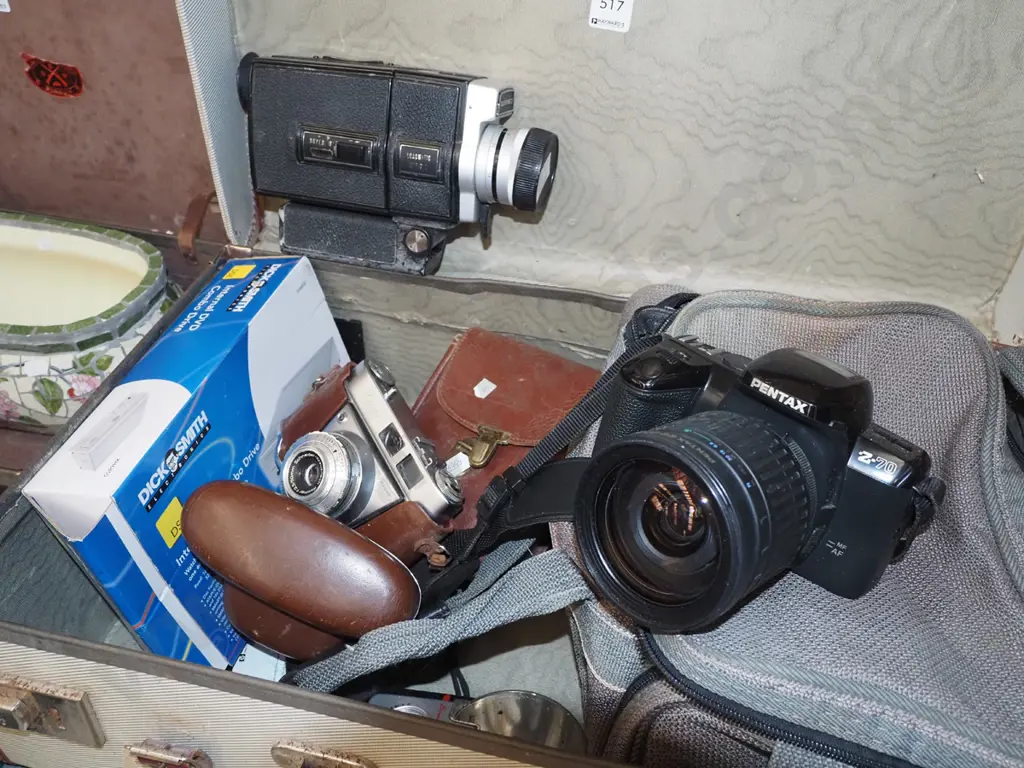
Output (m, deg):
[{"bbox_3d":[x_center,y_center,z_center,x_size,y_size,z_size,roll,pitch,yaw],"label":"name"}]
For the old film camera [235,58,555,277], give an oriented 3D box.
[{"bbox_3d":[-0.088,-0.159,0.614,0.250,0.146,0.058,12,23,14],"label":"old film camera"}]

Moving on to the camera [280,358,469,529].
[{"bbox_3d":[-0.098,0.054,0.552,0.078,0.086,0.122,7,43,-57],"label":"camera"}]

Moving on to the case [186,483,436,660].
[{"bbox_3d":[-0.115,0.102,0.455,0.132,0.072,0.066,19,44,19],"label":"case"}]

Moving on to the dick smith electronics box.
[{"bbox_3d":[-0.194,0.043,0.577,0.061,0.157,0.240,0,39,18],"label":"dick smith electronics box"}]

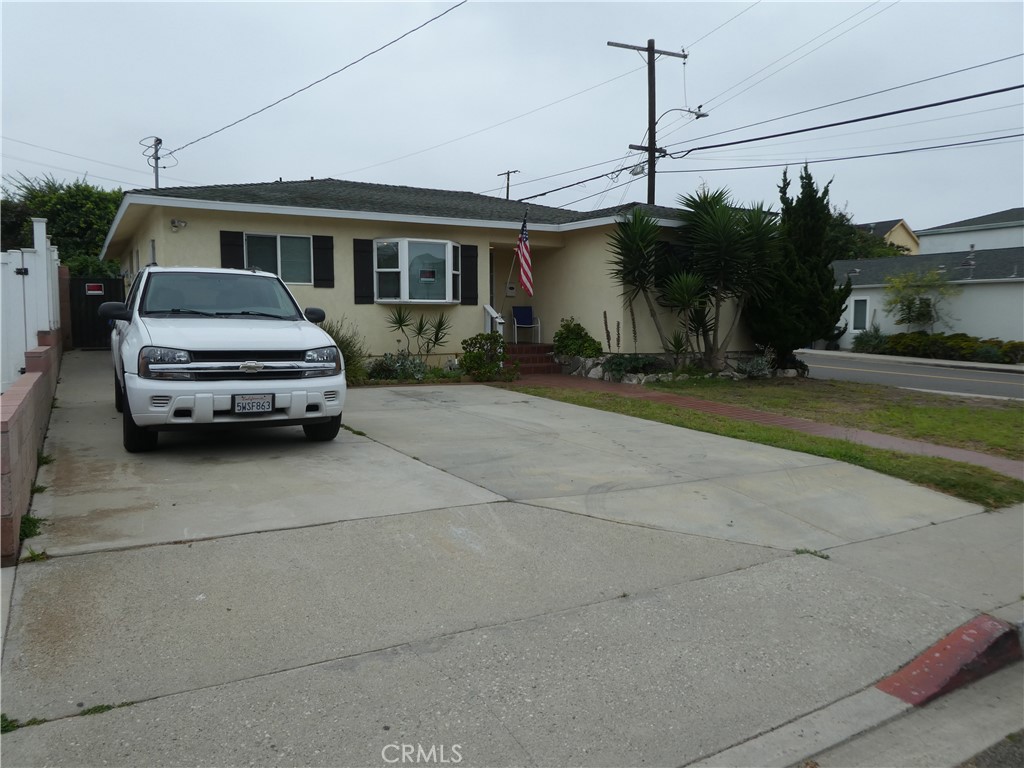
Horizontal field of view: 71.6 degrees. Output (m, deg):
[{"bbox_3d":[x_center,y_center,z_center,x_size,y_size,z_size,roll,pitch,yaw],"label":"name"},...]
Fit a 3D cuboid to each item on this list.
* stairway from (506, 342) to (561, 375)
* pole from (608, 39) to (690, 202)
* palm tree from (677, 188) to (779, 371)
[{"bbox_3d":[0.306,-0.526,14.842,1.400,0.570,0.800,-4,7,-31],"label":"stairway"},{"bbox_3d":[4.515,-6.100,23.557,3.100,10.180,0.450,-3,7,-24],"label":"pole"},{"bbox_3d":[4.178,-2.013,13.983,1.900,3.500,1.750,-4,7,-31],"label":"palm tree"}]

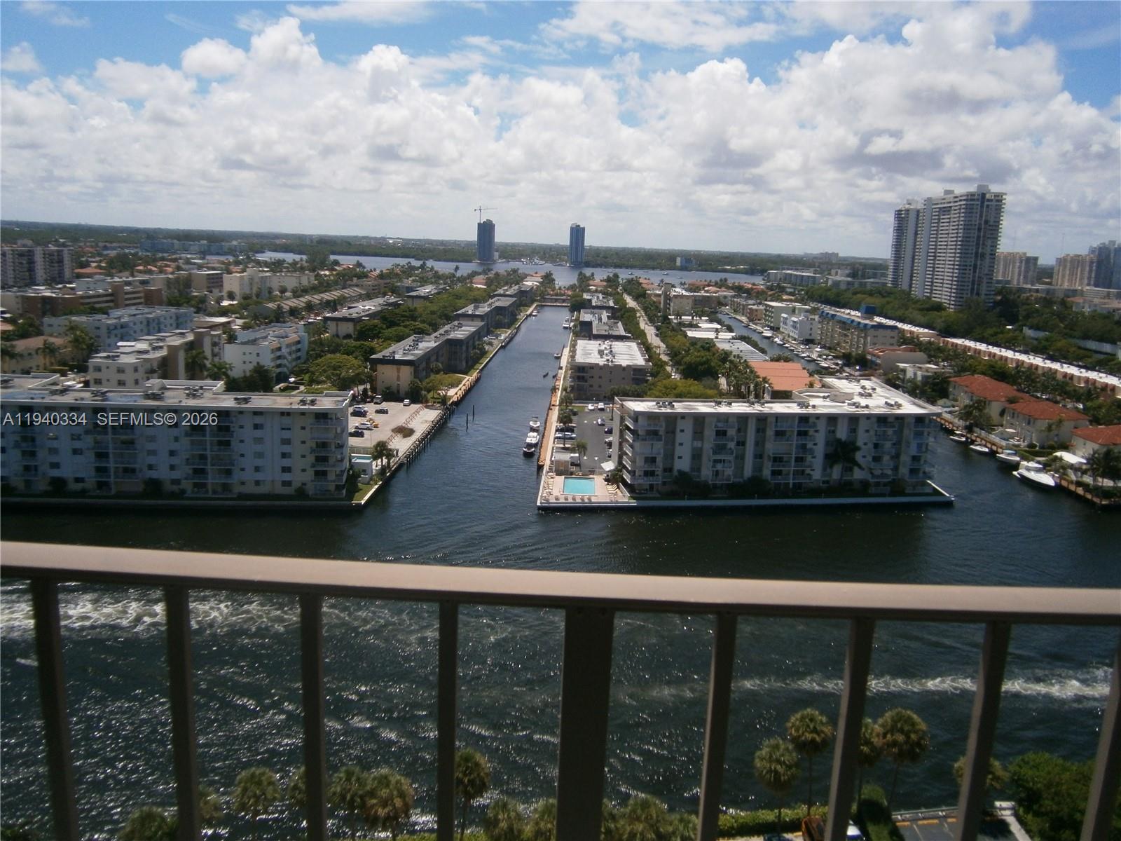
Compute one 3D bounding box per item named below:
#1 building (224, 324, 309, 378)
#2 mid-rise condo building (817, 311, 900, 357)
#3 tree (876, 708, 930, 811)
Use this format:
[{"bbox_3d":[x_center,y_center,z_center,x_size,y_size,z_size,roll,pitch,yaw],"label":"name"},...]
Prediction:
[{"bbox_3d":[-101.904,-23.900,297.409,17.000,12.800,60.000,1,12,-6],"label":"building"},{"bbox_3d":[143.807,-41.001,412.266,13.000,18.200,78.000,2,12,0],"label":"mid-rise condo building"},{"bbox_3d":[28.168,28.823,70.940,4.200,9.700,4.200,3,12,0],"label":"tree"}]

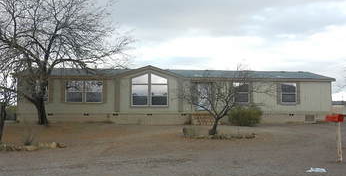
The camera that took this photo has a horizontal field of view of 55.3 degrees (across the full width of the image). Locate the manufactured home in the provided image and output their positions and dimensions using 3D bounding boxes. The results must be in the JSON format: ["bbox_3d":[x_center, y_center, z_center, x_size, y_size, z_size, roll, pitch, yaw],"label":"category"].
[{"bbox_3d":[0.383,0.745,28.308,23.510,4.400,8.500,0,-3,-6],"label":"manufactured home"}]

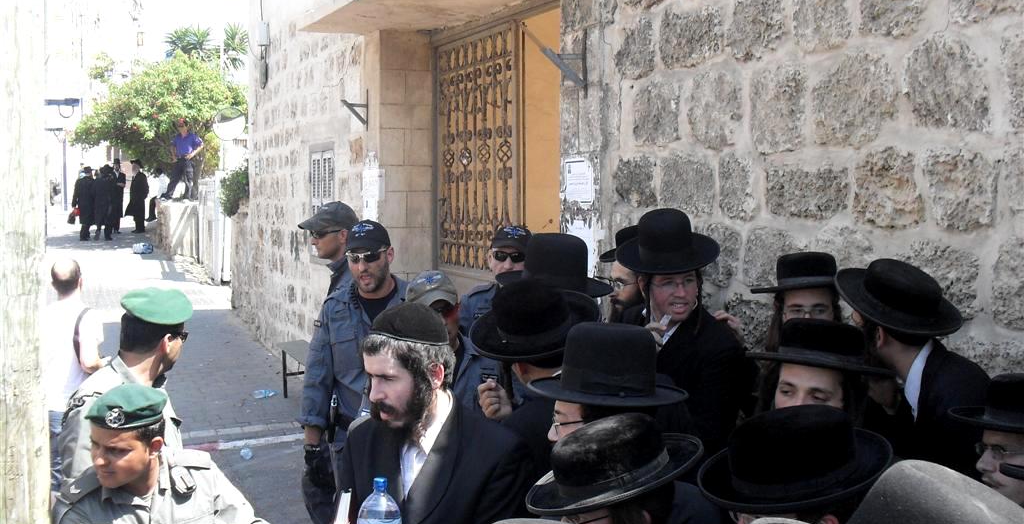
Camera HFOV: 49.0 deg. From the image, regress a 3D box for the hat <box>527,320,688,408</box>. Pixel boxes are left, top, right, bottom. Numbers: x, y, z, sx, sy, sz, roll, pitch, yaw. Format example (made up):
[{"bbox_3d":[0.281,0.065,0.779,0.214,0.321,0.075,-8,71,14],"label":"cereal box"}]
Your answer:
[{"bbox_3d":[0.211,0.212,2.443,0.350,0.142,0.320,2,6,-6],"label":"hat"}]

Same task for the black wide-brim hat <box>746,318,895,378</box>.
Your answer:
[{"bbox_3d":[0.673,0.172,2.428,0.320,0.112,0.345,9,3,37],"label":"black wide-brim hat"}]

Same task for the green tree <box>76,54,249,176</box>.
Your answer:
[{"bbox_3d":[-8.310,-3.218,26.500,3.900,3.400,3.600,0,5,0],"label":"green tree"}]

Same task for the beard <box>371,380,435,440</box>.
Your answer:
[{"bbox_3d":[-0.231,0.325,2.460,0.110,0.140,0.130,-13,12,-34],"label":"beard"}]

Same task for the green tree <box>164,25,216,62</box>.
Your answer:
[{"bbox_3d":[-10.884,-4.807,38.279,2.000,6.400,2.000,0,5,0],"label":"green tree"}]

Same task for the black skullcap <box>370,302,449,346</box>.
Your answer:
[{"bbox_3d":[-0.226,0.139,2.500,0.180,0.085,0.170,1,9,-37],"label":"black skullcap"}]

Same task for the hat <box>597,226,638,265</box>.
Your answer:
[{"bbox_3d":[0.513,-0.073,4.450,0.330,0.125,0.310,-12,16,-35],"label":"hat"}]

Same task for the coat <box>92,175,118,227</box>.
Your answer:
[{"bbox_3d":[-10.210,-1.543,28.200,0.580,1.270,0.380,1,5,12],"label":"coat"}]

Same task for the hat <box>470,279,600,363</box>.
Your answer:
[{"bbox_3d":[0.050,0.113,2.828,0.345,0.118,0.320,-9,24,4],"label":"hat"}]

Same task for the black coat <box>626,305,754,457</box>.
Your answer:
[{"bbox_3d":[0.619,0.599,3.972,0.520,0.920,0.320,3,6,27],"label":"black coat"}]

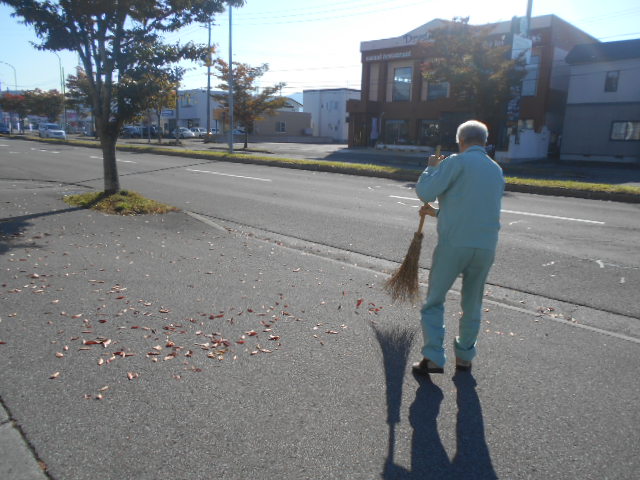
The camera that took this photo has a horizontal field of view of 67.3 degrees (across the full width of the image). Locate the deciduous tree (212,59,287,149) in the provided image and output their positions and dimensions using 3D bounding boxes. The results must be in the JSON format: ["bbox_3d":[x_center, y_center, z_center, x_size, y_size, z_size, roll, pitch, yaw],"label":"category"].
[{"bbox_3d":[-4.802,-9.224,32.757,4.900,6.000,4.900,0,13,0],"label":"deciduous tree"}]

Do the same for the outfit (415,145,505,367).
[{"bbox_3d":[0.901,0.133,3.135,0.490,1.460,0.420,-3,14,-11],"label":"outfit"}]

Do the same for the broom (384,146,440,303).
[{"bbox_3d":[0.742,-0.047,3.637,0.360,1.490,0.270,-1,39,-6],"label":"broom"}]

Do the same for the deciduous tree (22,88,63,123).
[{"bbox_3d":[-36.007,-16.647,62.409,4.800,6.200,4.800,12,18,41],"label":"deciduous tree"}]

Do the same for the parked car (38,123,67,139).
[{"bbox_3d":[-30.671,-12.302,55.149,4.400,1.780,1.750,12,18,41],"label":"parked car"}]

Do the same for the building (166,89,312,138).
[{"bbox_3d":[-13.226,-20.098,78.045,11.200,6.300,21.200,12,18,41],"label":"building"}]

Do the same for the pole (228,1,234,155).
[{"bbox_3d":[-4.849,-8.858,26.105,0.220,8.200,0.220,12,18,41],"label":"pole"}]

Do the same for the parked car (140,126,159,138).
[{"bbox_3d":[-20.817,-13.184,58.538,4.200,1.550,1.720,12,18,41],"label":"parked car"}]

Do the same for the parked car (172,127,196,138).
[{"bbox_3d":[-16.781,-13.190,59.563,1.690,1.490,4.000,-11,17,-40],"label":"parked car"}]

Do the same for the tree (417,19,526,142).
[{"bbox_3d":[6.481,-6.257,20.408,4.500,6.000,4.500,13,18,43],"label":"tree"}]

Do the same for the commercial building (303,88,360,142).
[{"bbox_3d":[2.900,-14.584,56.459,6.500,5.650,7.000,12,18,42],"label":"commercial building"}]

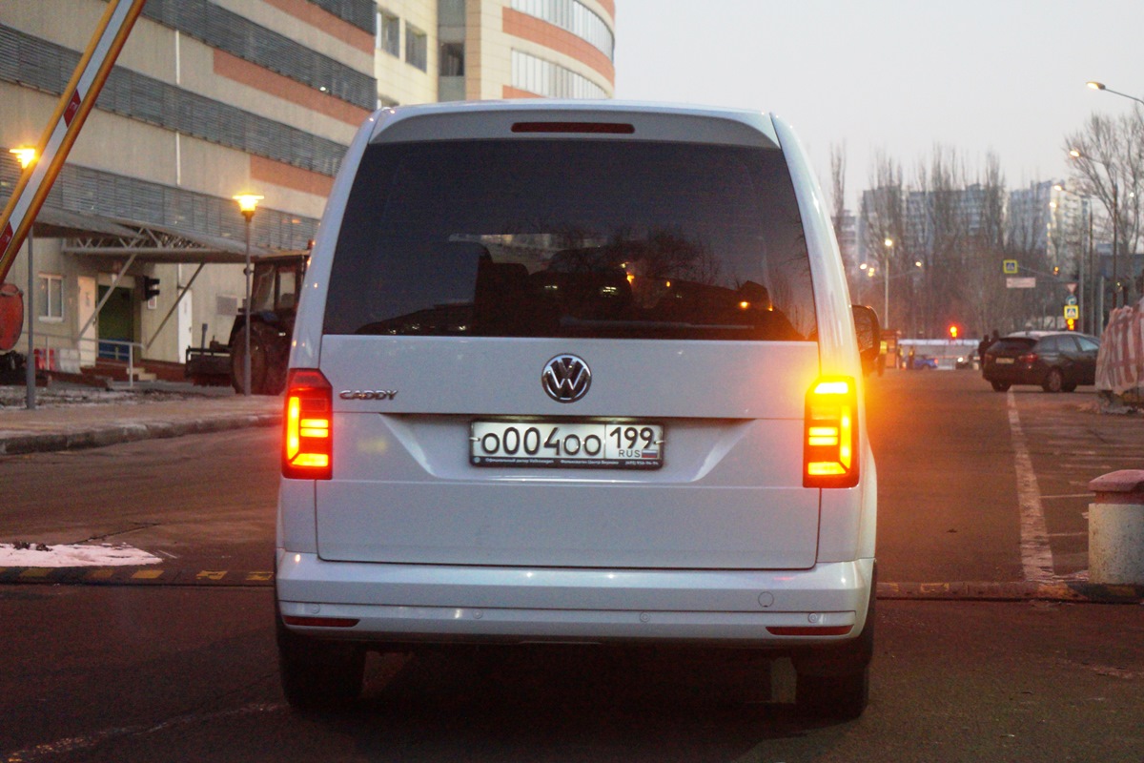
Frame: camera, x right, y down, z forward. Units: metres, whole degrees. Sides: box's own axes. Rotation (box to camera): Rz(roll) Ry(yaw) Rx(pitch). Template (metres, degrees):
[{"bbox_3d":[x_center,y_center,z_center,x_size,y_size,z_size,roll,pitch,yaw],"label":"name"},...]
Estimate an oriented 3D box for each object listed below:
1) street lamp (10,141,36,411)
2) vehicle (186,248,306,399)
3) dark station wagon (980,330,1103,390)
[{"bbox_3d":[-8.325,-1.589,41.000,0.560,4.020,0.560,0,1,0],"label":"street lamp"},{"bbox_3d":[-5.420,-1.130,52.850,2.050,2.820,5.200,0,1,-40],"label":"vehicle"},{"bbox_3d":[12.220,-0.490,66.900,4.420,1.550,1.780,-1,1,-45],"label":"dark station wagon"}]

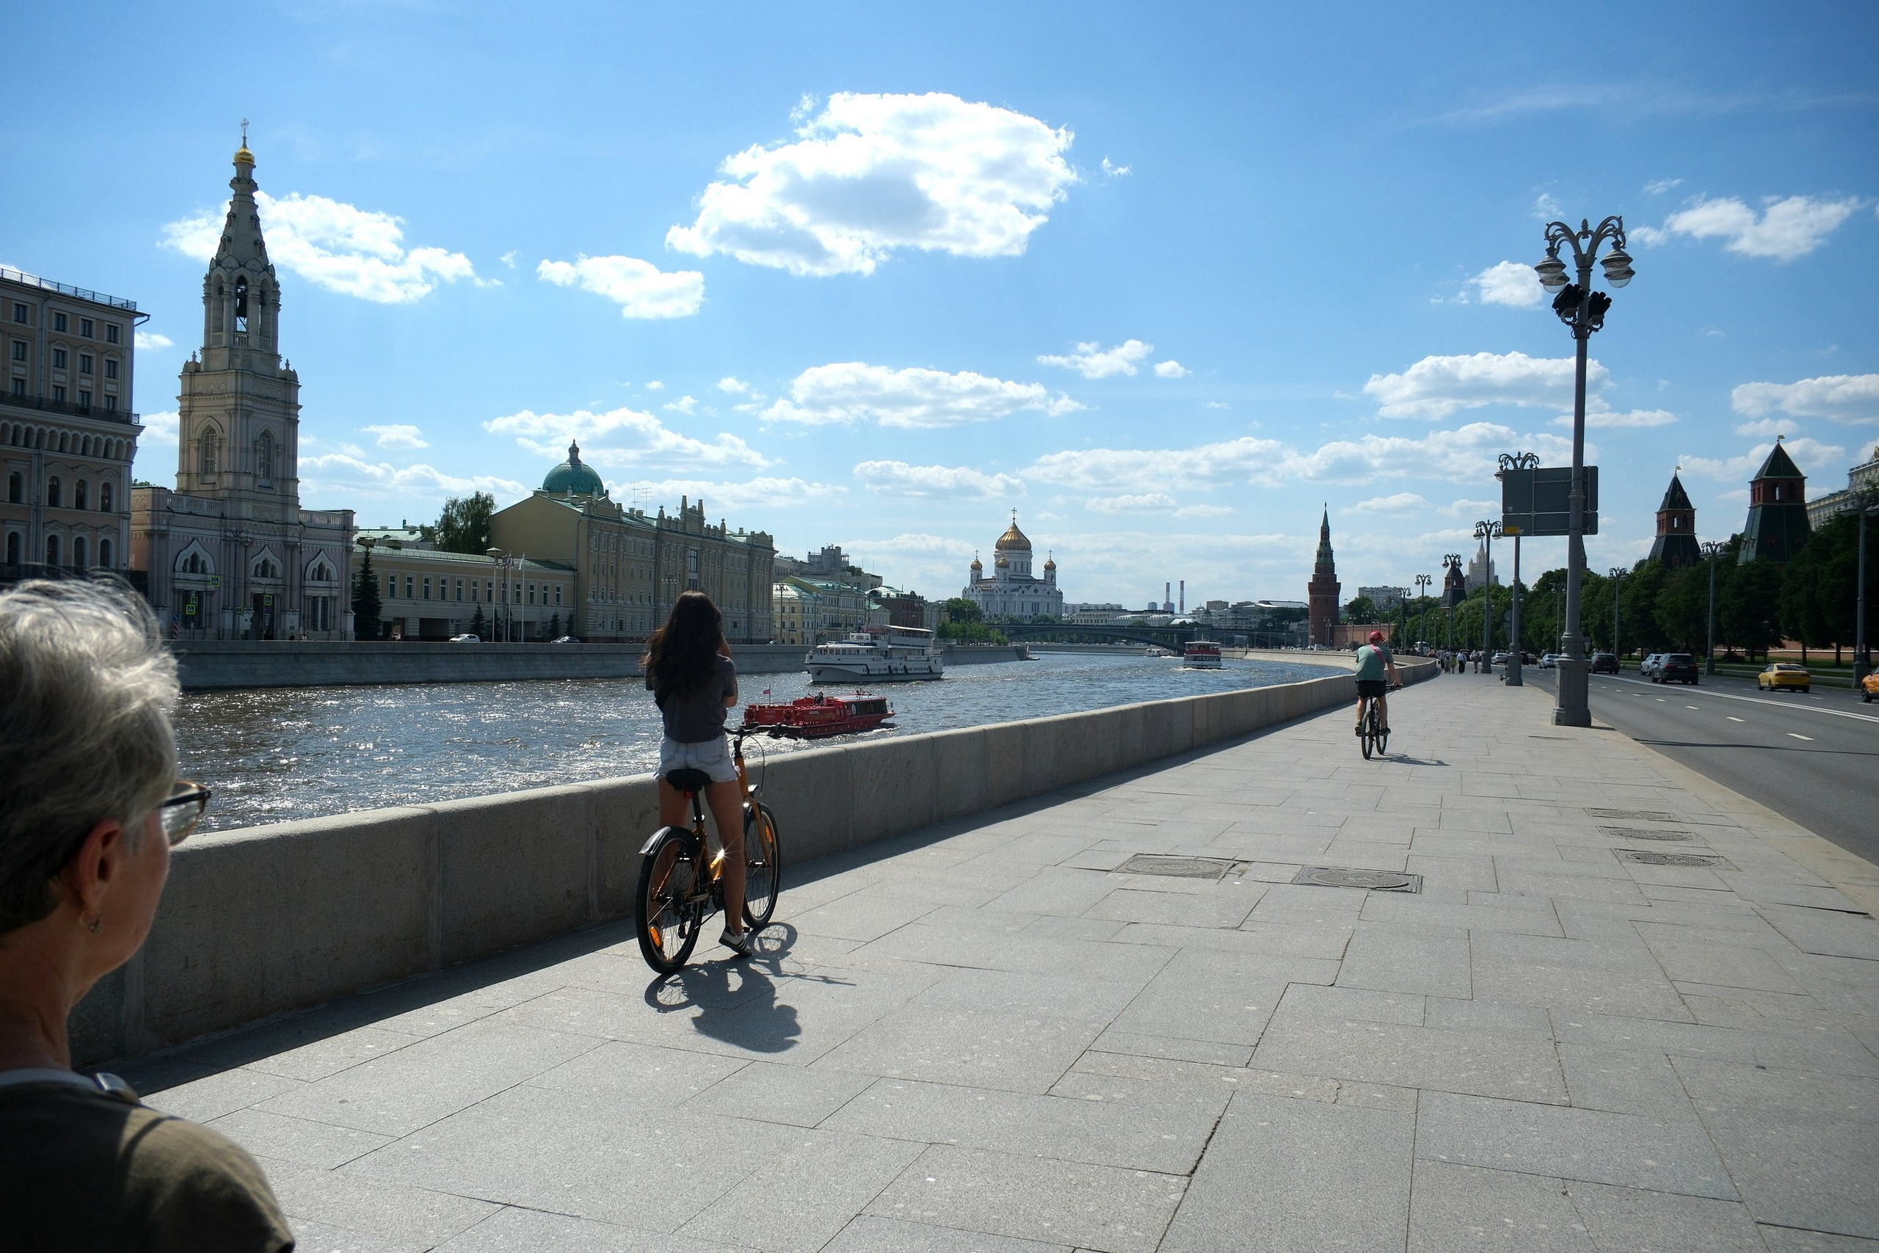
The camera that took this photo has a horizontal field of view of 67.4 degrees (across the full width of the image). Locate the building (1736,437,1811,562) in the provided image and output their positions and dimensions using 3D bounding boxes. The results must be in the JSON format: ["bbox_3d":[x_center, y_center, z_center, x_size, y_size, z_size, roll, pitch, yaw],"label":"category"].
[{"bbox_3d":[114.861,-10.615,193.166,9.000,30.300,9.000,1,-1,16],"label":"building"}]

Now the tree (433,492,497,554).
[{"bbox_3d":[-82.431,-9.402,245.145,12.000,25.000,12.000,1,-1,-15],"label":"tree"}]

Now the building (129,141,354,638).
[{"bbox_3d":[-84.853,-27.789,169.364,12.000,61.000,30.000,0,-1,20],"label":"building"}]

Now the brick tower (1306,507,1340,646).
[{"bbox_3d":[161.152,-20.157,588.372,14.000,61.000,14.000,0,-1,15],"label":"brick tower"}]

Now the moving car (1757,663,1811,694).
[{"bbox_3d":[42.480,2.554,70.986,1.830,1.480,4.650,0,-1,20],"label":"moving car"}]

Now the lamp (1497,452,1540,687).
[{"bbox_3d":[28.329,-2.772,68.962,2.000,11.440,1.900,1,-1,20],"label":"lamp"}]

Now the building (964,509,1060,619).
[{"bbox_3d":[61.723,-42.643,1160.731,71.000,103.000,71.000,1,-1,-27],"label":"building"}]

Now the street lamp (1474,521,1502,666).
[{"bbox_3d":[37.398,-2.042,96.047,2.000,10.500,0.800,0,-1,20],"label":"street lamp"}]

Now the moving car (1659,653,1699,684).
[{"bbox_3d":[43.462,2.527,83.305,1.930,1.770,4.800,1,-1,17],"label":"moving car"}]

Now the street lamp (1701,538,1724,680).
[{"bbox_3d":[65.354,-1.452,119.262,2.000,11.440,1.900,1,-1,17],"label":"street lamp"}]

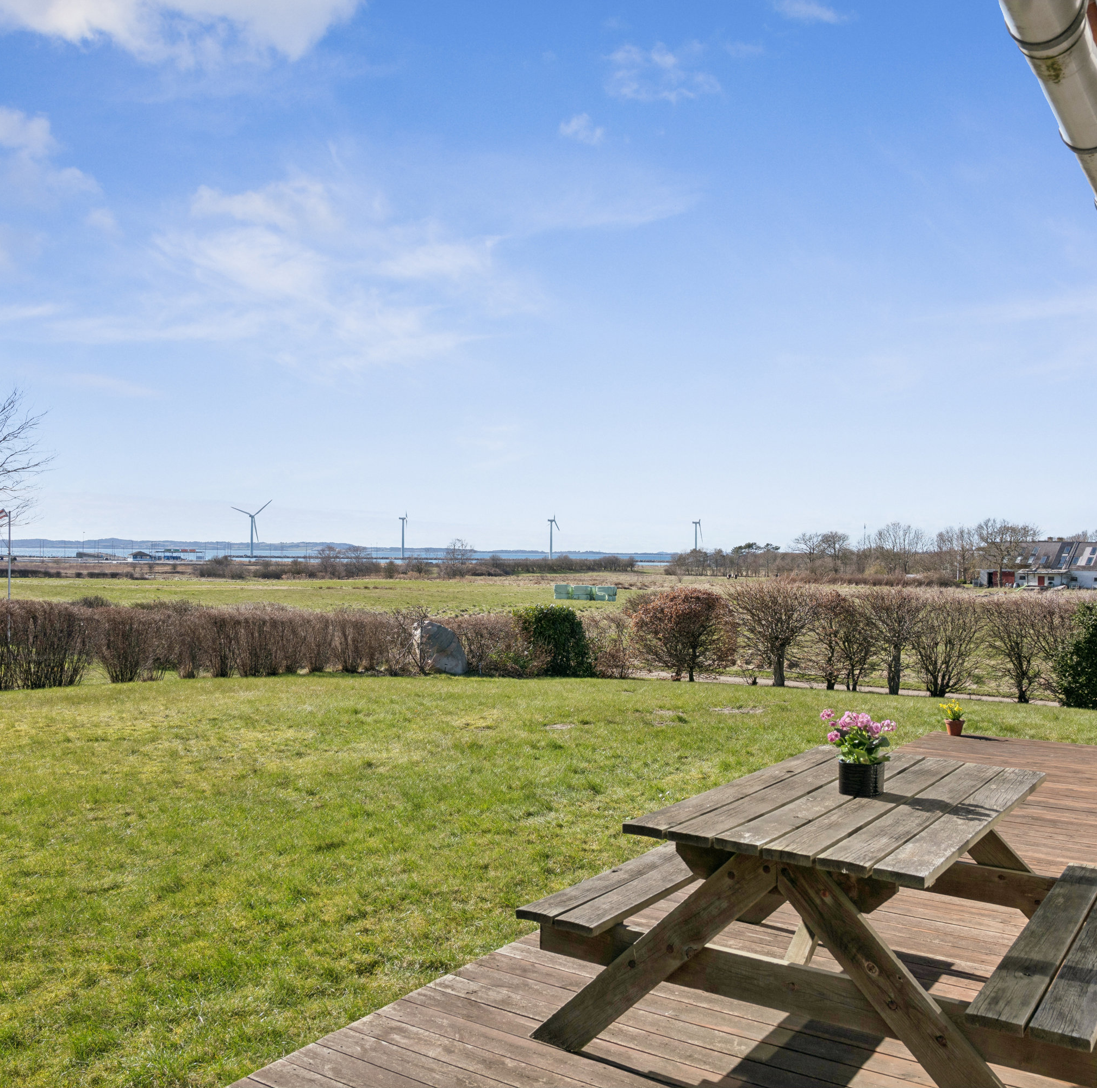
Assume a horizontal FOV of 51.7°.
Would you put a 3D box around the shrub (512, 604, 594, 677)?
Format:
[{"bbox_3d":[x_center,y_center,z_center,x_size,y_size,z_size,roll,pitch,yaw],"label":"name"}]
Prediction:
[{"bbox_3d":[0.066,1.424,16.700,1.203,1.081,1.100,0,0,0],"label":"shrub"}]

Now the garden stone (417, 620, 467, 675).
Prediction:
[{"bbox_3d":[-1.606,1.568,17.200,0.755,0.852,0.550,0,0,0],"label":"garden stone"}]

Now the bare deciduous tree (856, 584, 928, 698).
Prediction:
[{"bbox_3d":[4.480,1.266,14.800,0.910,1.371,0.880,0,0,32],"label":"bare deciduous tree"}]

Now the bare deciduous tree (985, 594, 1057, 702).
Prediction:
[{"bbox_3d":[5.879,1.293,14.100,0.900,1.322,0.880,0,0,32],"label":"bare deciduous tree"}]

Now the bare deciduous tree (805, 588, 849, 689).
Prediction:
[{"bbox_3d":[3.753,1.283,15.300,0.620,1.299,0.700,0,0,32],"label":"bare deciduous tree"}]

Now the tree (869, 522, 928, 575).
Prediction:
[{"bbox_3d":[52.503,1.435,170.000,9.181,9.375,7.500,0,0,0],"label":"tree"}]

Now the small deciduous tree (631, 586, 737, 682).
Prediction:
[{"bbox_3d":[1.807,1.214,15.300,1.394,1.292,1.350,0,0,0],"label":"small deciduous tree"}]

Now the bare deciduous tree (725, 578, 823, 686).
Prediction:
[{"bbox_3d":[2.916,1.142,14.600,1.281,1.397,1.250,0,0,0],"label":"bare deciduous tree"}]

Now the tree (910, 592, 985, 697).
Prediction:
[{"bbox_3d":[5.142,1.298,14.600,0.960,1.320,0.920,0,0,32],"label":"tree"}]

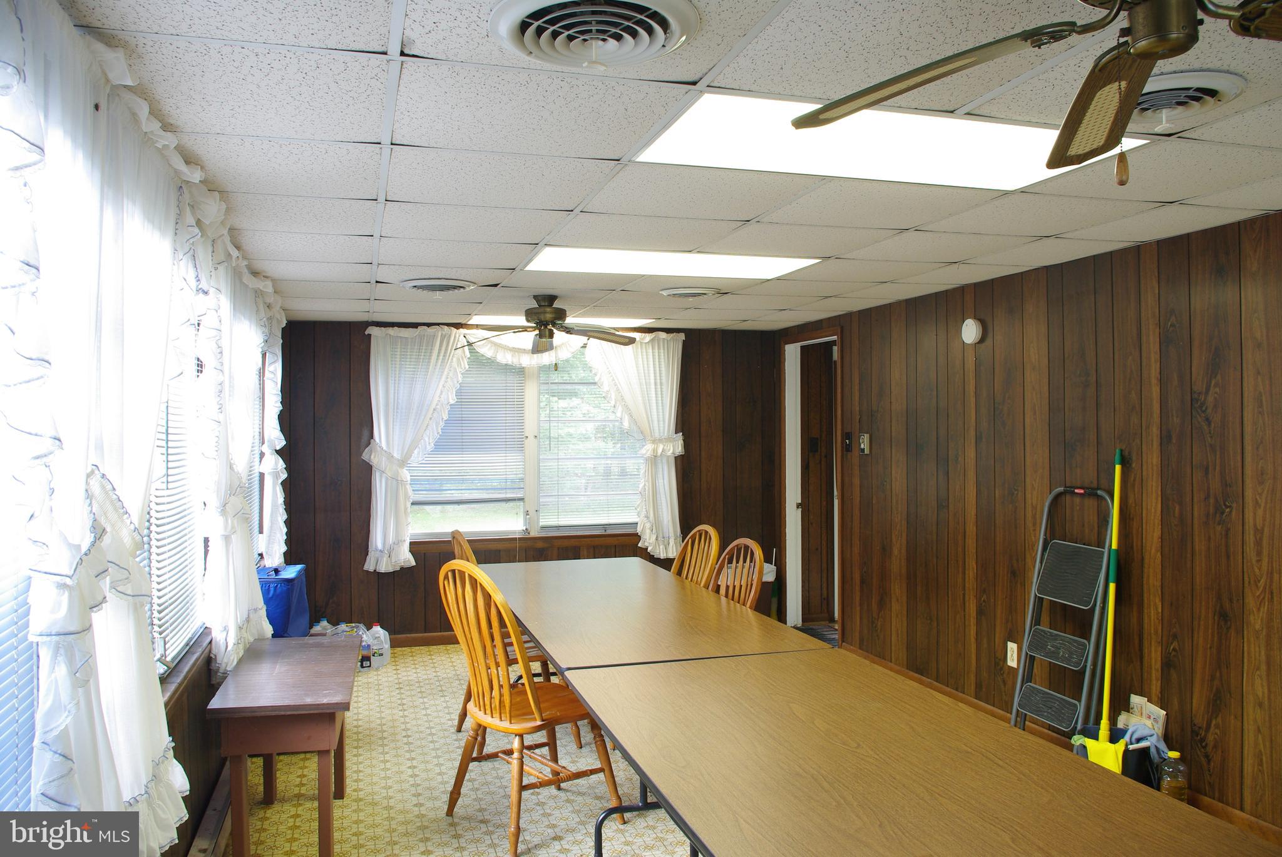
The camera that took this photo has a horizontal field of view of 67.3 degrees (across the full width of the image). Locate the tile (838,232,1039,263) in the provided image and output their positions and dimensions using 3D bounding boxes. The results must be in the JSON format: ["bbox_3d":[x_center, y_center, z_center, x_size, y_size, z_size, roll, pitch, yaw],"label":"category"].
[{"bbox_3d":[1.187,-0.733,3.852,0.607,0.020,0.585,-1,0,-16],"label":"tile"}]

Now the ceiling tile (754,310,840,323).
[{"bbox_3d":[1.028,-0.734,6.296,0.423,0.020,0.589,0,0,-16],"label":"ceiling tile"}]

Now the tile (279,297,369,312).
[{"bbox_3d":[-1.834,-0.706,5.440,0.580,0.020,0.583,-1,0,-16],"label":"tile"}]

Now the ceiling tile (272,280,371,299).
[{"bbox_3d":[-1.679,-0.715,4.922,0.584,0.022,0.603,-1,0,-16],"label":"ceiling tile"}]

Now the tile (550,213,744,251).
[{"bbox_3d":[0.000,-0.724,3.525,0.605,0.020,0.583,-1,0,-16],"label":"tile"}]

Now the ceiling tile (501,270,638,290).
[{"bbox_3d":[-0.333,-0.726,4.692,0.615,0.022,0.603,-1,0,-16],"label":"ceiling tile"}]

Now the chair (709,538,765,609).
[{"bbox_3d":[0.190,0.977,4.050,0.560,0.985,0.460,0,0,-19],"label":"chair"}]

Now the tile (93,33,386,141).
[{"bbox_3d":[-0.829,-0.711,2.041,0.565,0.020,0.589,0,0,-16],"label":"tile"}]

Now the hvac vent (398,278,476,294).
[{"bbox_3d":[-0.957,-0.674,4.601,0.370,0.070,0.370,0,0,-16],"label":"hvac vent"}]

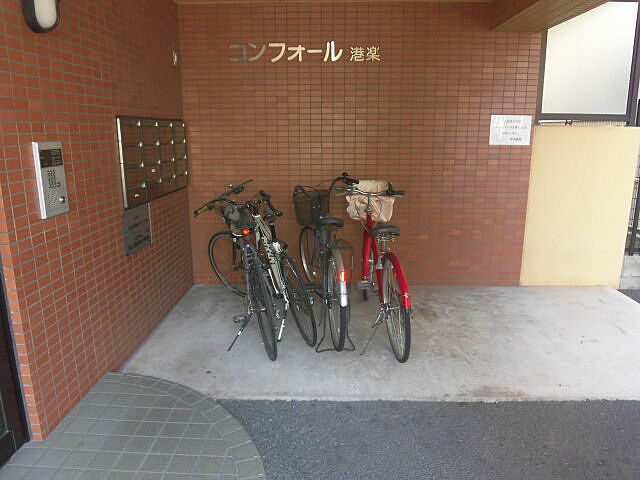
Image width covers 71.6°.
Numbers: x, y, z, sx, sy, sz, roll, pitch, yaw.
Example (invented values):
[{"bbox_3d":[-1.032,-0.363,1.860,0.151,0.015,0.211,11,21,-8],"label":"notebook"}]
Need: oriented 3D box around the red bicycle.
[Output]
[{"bbox_3d":[0.379,0.114,3.198,0.515,1.035,1.820,-1,11,-4],"label":"red bicycle"}]

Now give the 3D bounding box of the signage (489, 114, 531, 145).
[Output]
[{"bbox_3d":[1.705,-0.973,3.956,0.364,0.257,0.010,0,11,1],"label":"signage"}]

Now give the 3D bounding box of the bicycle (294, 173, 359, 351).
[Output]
[{"bbox_3d":[0.078,0.066,3.299,0.535,1.090,1.730,-1,11,-7],"label":"bicycle"}]

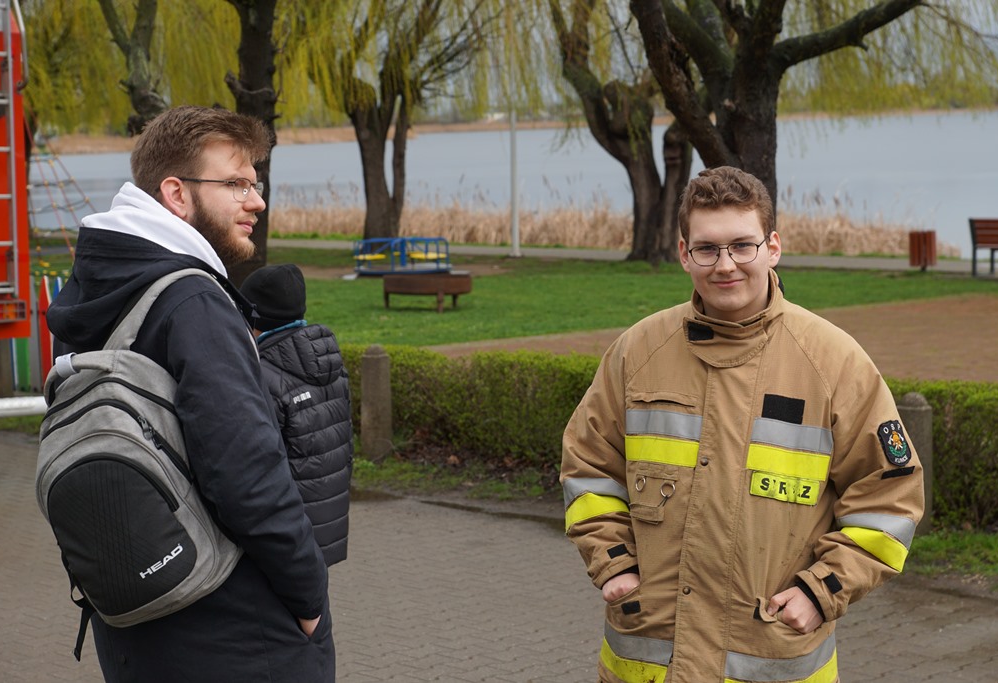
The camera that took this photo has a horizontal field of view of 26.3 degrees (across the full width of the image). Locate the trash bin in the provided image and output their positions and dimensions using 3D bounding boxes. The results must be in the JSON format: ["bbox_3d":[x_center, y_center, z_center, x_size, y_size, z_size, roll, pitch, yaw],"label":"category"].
[{"bbox_3d":[6.599,-1.401,33.200,0.410,0.620,0.410,0,6,11],"label":"trash bin"}]

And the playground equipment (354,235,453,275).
[{"bbox_3d":[-1.634,-1.440,36.500,1.650,0.600,1.650,-1,6,-3],"label":"playground equipment"}]

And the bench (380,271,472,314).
[{"bbox_3d":[-0.851,-0.581,25.500,1.050,0.405,1.030,-1,6,-2],"label":"bench"}]

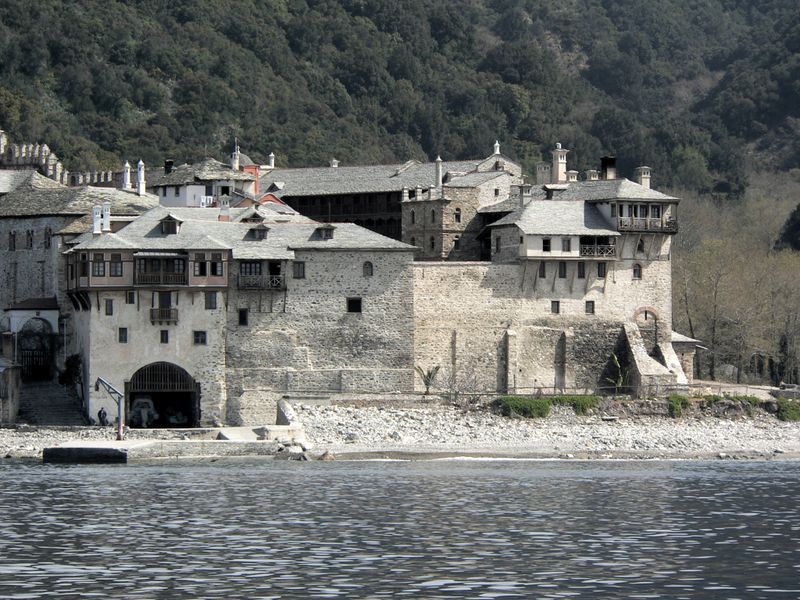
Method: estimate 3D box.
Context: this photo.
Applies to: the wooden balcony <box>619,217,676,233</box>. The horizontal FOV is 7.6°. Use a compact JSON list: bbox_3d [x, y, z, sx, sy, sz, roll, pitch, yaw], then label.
[{"bbox_3d":[20.702,-6.265,502.500,5.400,1.350,1.300,0,-1,-25],"label":"wooden balcony"}]

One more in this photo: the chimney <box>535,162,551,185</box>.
[{"bbox_3d":[12.757,-11.235,540.000,0.980,2.200,0.980,0,-1,-36],"label":"chimney"}]

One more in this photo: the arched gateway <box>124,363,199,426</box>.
[{"bbox_3d":[-20.490,8.239,520.400,6.550,5.700,0.900,0,-1,1],"label":"arched gateway"}]

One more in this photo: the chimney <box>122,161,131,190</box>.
[{"bbox_3d":[-23.487,-10.692,518.000,0.650,2.550,0.650,0,-1,-10],"label":"chimney"}]

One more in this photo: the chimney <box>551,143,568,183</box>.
[{"bbox_3d":[14.279,-12.310,540.000,1.100,3.600,1.100,0,-1,-36],"label":"chimney"}]

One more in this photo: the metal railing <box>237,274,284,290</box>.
[{"bbox_3d":[-11.412,-1.442,497.000,3.750,1.250,0.800,0,-1,-8],"label":"metal railing"}]

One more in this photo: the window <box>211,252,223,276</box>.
[{"bbox_3d":[-15.789,-3.055,519.000,1.030,2.050,0.200,0,-1,1],"label":"window"}]

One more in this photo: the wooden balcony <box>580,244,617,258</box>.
[{"bbox_3d":[16.437,-4.078,502.000,3.300,0.950,0.150,0,-1,-25],"label":"wooden balcony"}]

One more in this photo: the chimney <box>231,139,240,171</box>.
[{"bbox_3d":[-14.428,-12.741,530.000,0.750,2.750,0.750,0,-1,-10],"label":"chimney"}]

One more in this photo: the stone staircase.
[{"bbox_3d":[-30.188,8.991,524.000,6.100,3.900,7.500,0,-1,-4],"label":"stone staircase"}]

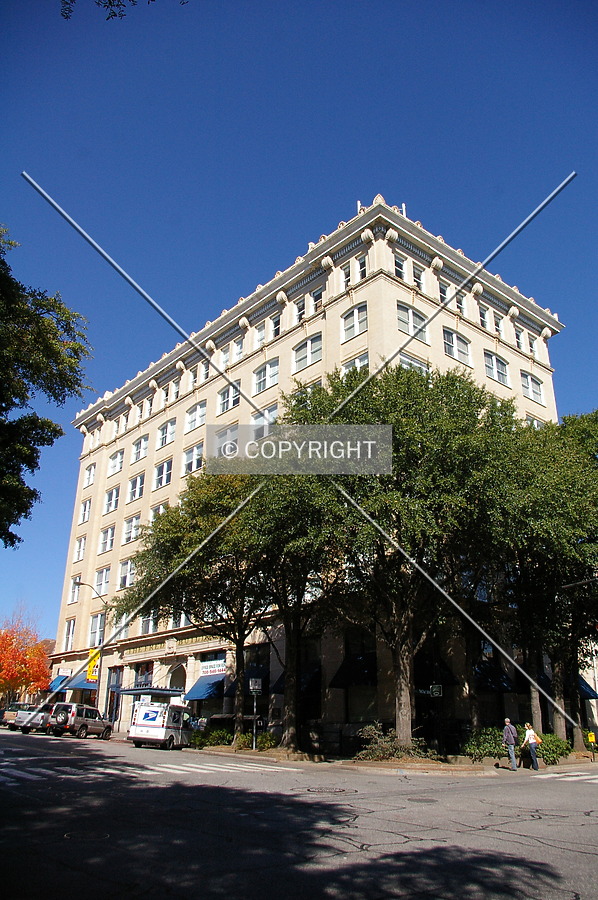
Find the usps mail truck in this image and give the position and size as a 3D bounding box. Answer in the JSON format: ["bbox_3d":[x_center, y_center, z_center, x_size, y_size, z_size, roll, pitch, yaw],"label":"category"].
[{"bbox_3d":[-6.900,14.450,35.100,1.950,2.180,4.450,-4,-24,13],"label":"usps mail truck"}]

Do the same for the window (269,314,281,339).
[{"bbox_3d":[-1.541,-8.657,47.823,0.250,1.606,1.064,18,-28,-38],"label":"window"}]

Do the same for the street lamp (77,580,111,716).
[{"bbox_3d":[-14.515,13.948,45.710,2.750,9.750,0.350,20,-30,-38],"label":"street lamp"}]

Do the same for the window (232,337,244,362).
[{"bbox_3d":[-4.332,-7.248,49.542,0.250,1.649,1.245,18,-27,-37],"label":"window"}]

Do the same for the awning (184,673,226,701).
[{"bbox_3d":[-6.229,15.593,44.323,1.312,1.547,2.968,18,-28,-37],"label":"awning"}]

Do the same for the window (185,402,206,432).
[{"bbox_3d":[-8.046,-2.612,53.076,0.200,2.380,2.780,20,-30,-38],"label":"window"}]

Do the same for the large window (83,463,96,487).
[{"bbox_3d":[-21.606,2.892,70.118,0.260,2.457,2.317,18,-28,-37],"label":"large window"}]

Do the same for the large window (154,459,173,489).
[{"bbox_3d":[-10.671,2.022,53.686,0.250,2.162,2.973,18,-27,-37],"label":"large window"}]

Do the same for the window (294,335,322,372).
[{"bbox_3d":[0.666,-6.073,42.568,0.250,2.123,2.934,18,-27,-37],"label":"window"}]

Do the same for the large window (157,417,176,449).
[{"bbox_3d":[-11.550,-1.420,59.176,0.260,2.428,3.043,18,-28,-37],"label":"large window"}]

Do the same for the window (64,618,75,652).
[{"bbox_3d":[-20.631,16.807,61.115,0.250,2.874,1.900,18,-28,-38],"label":"window"}]

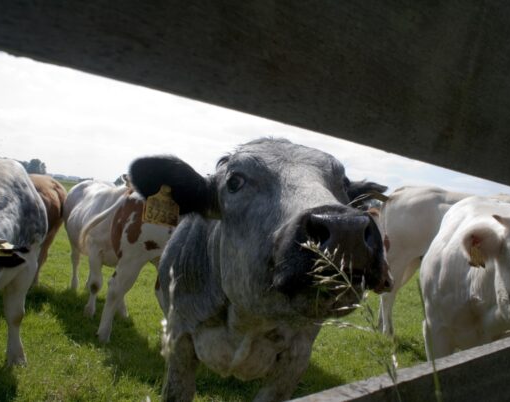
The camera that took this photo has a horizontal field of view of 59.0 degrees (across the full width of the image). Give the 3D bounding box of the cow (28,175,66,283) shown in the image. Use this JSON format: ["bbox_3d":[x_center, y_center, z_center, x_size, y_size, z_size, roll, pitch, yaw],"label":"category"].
[{"bbox_3d":[-3.080,0.265,5.000,2.000,1.270,0.560,4,1,2],"label":"cow"}]

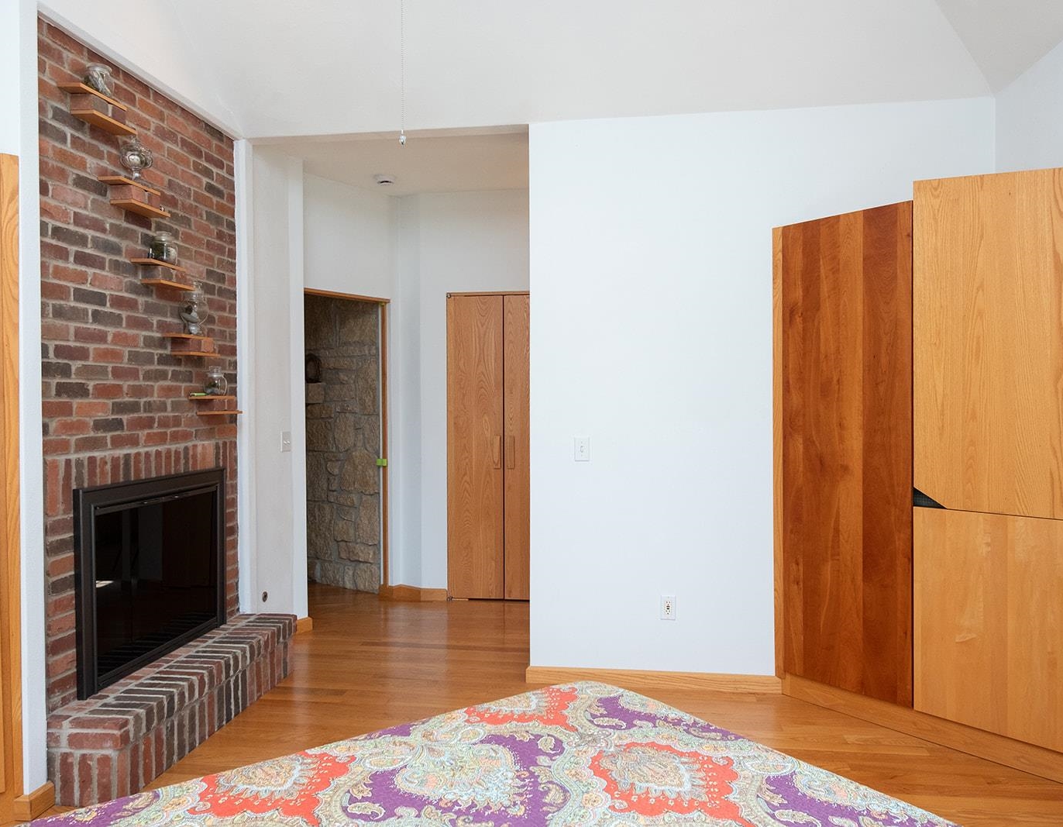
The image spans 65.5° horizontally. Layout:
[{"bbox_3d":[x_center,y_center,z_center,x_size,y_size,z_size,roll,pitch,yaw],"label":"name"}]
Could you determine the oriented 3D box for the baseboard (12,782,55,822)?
[{"bbox_3d":[-1.619,1.264,2.707,0.050,0.077,0.125,0,1,8],"label":"baseboard"}]

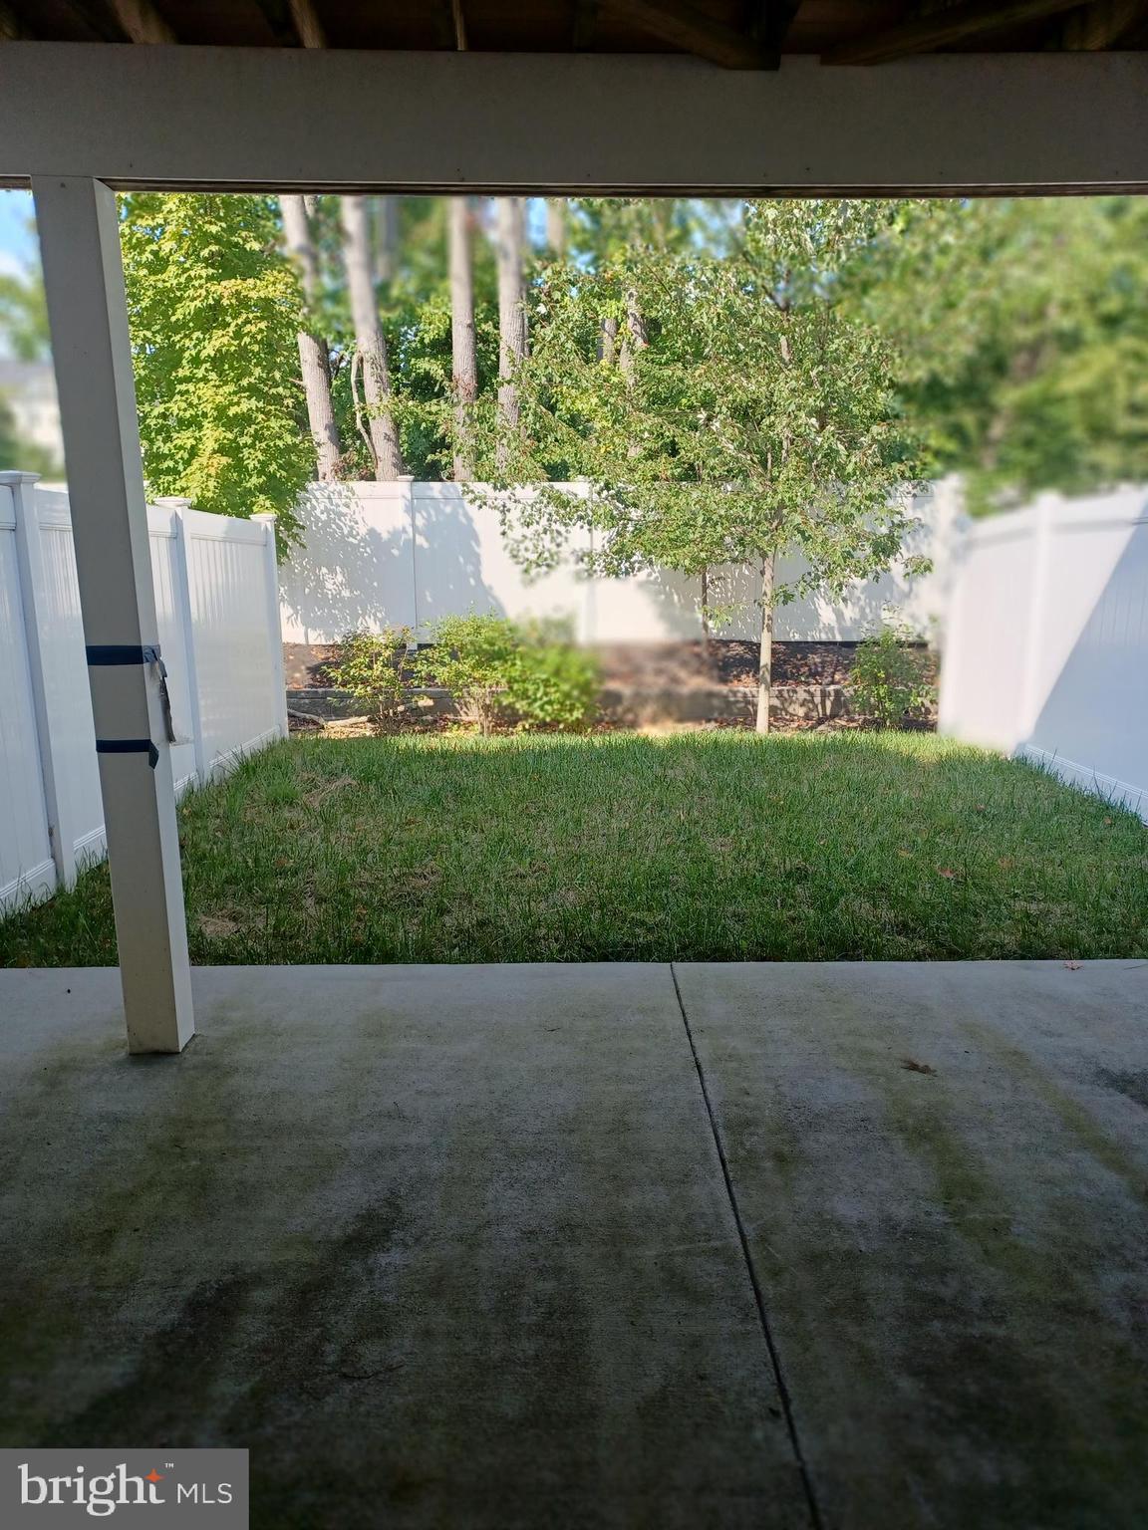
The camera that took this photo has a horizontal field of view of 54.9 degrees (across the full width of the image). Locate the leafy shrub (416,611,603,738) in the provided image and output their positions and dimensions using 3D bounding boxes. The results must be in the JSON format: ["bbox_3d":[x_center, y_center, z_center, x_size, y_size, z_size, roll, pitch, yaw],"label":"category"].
[{"bbox_3d":[-0.609,-0.785,9.391,1.500,1.020,1.150,0,12,-1],"label":"leafy shrub"}]

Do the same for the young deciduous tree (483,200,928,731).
[{"bbox_3d":[1.101,-2.685,9.050,3.650,4.900,3.400,0,12,-1],"label":"young deciduous tree"}]

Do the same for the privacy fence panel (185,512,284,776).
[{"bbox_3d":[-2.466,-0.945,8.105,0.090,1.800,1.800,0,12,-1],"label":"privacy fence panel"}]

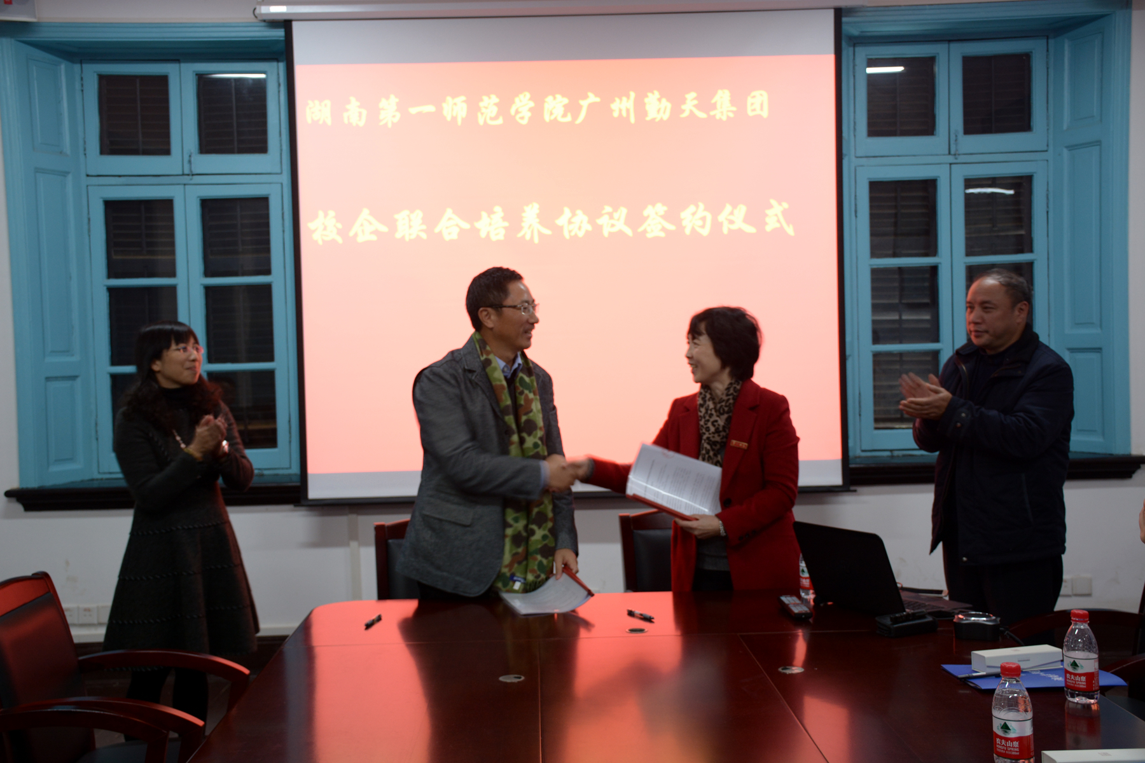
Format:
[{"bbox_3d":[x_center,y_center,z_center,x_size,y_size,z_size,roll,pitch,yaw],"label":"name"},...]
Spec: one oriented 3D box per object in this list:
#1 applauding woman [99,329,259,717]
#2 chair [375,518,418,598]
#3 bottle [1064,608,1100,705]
[{"bbox_3d":[-1.304,0.584,4.250,0.500,1.560,0.440,-3,3,-41],"label":"applauding woman"},{"bbox_3d":[-0.380,0.900,3.970,0.590,0.910,0.600,-1,2,-1],"label":"chair"},{"bbox_3d":[1.000,0.541,2.500,0.064,0.174,0.064,-1,2,-1],"label":"bottle"}]

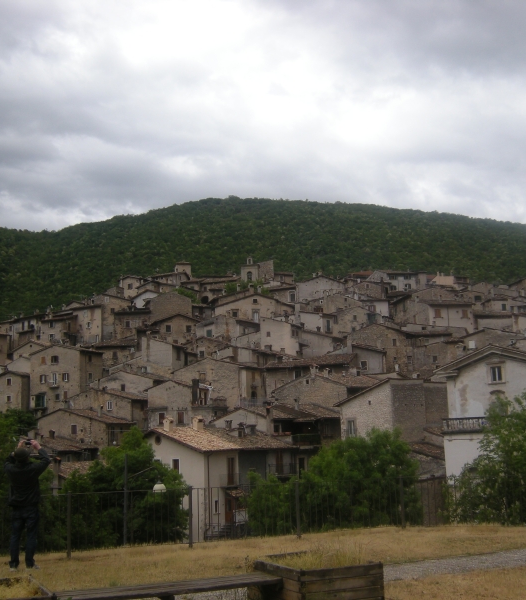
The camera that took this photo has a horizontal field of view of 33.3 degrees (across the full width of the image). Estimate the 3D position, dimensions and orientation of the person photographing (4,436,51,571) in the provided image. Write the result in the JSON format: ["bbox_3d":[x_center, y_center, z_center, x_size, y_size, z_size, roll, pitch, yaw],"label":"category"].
[{"bbox_3d":[-3.403,2.939,12.714,0.640,1.850,0.520,-2,-8,3],"label":"person photographing"}]

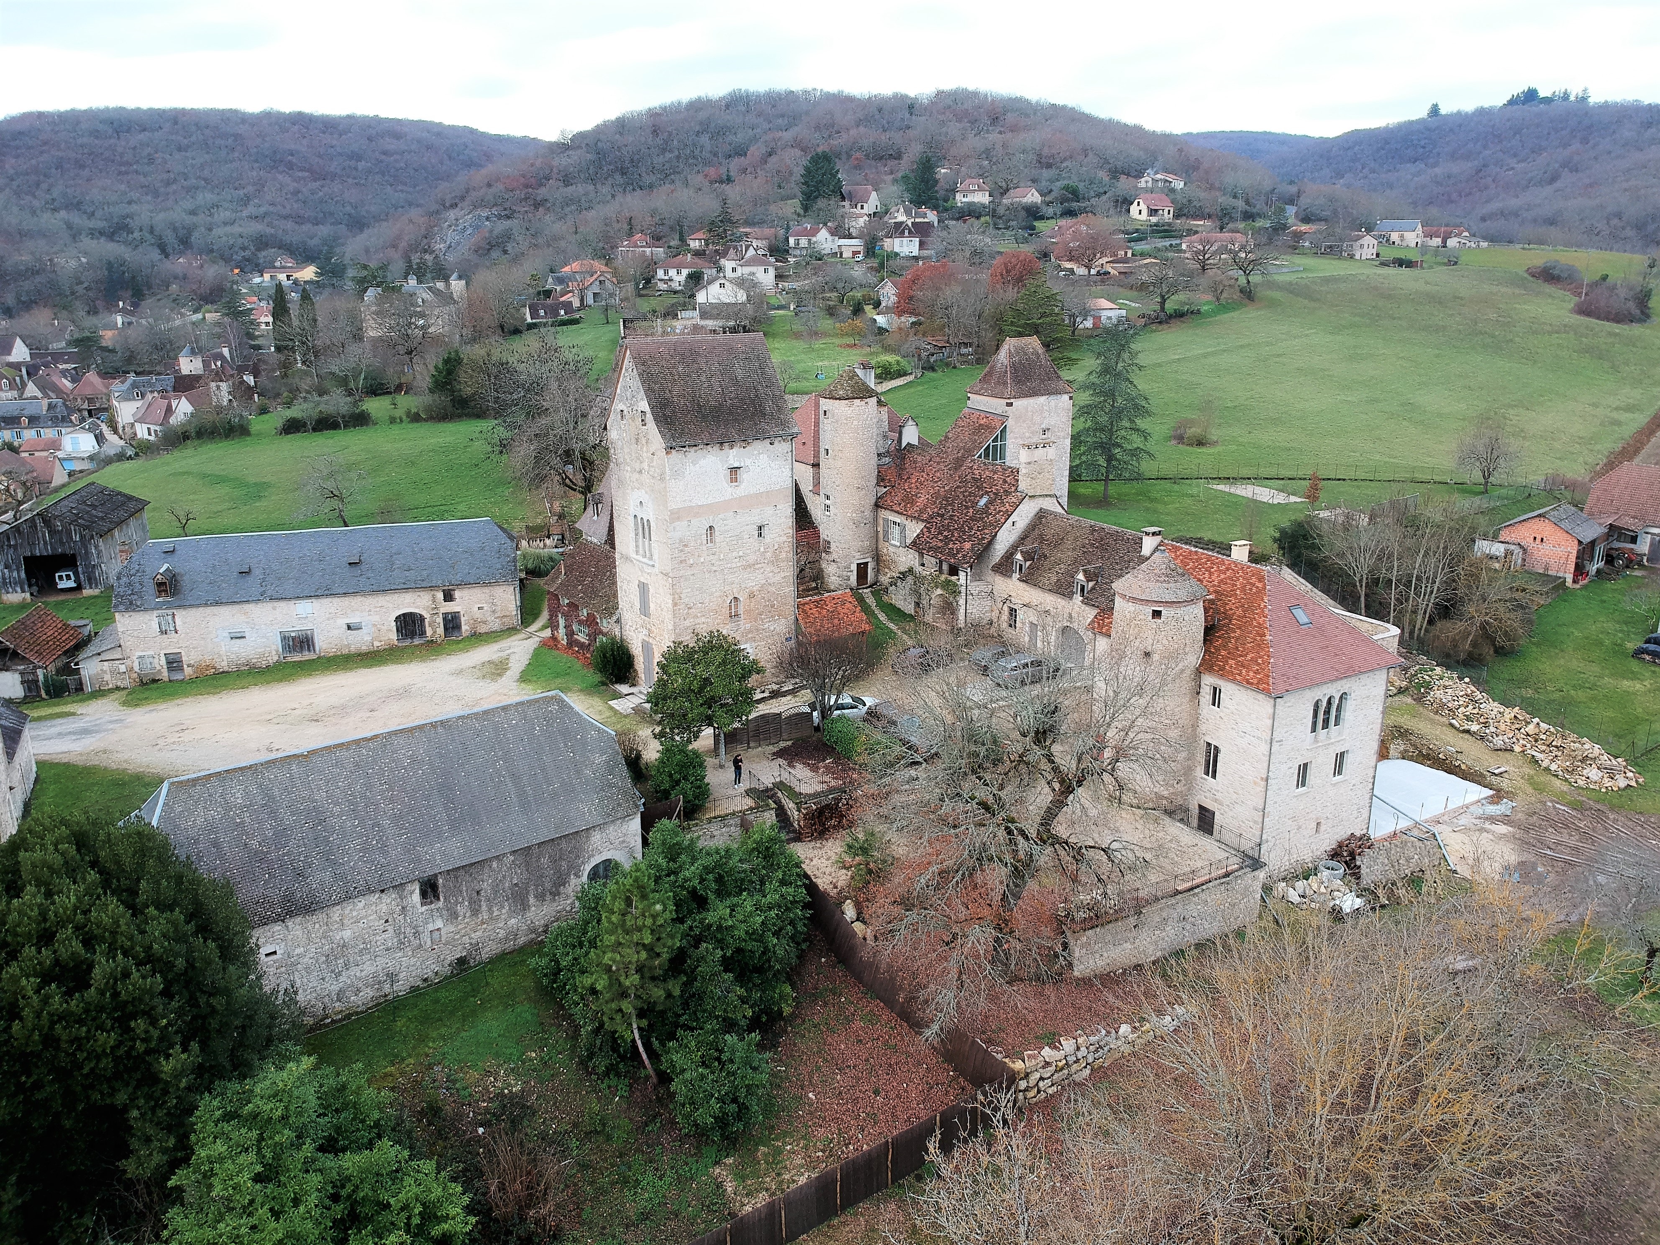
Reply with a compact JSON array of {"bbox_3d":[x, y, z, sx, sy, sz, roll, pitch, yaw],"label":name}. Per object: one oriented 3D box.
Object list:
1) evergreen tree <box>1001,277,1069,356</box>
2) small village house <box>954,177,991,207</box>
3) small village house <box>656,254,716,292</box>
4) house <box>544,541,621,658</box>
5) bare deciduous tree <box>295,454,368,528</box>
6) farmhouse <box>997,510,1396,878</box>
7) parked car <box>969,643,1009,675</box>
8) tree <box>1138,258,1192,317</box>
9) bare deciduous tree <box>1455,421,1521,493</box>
[{"bbox_3d":[28.506,-41.374,165.208,11.200,13.030,11.000,-1,17,0],"label":"evergreen tree"},{"bbox_3d":[43.191,-130.163,362.963,10.300,7.770,8.800,1,17,6],"label":"small village house"},{"bbox_3d":[-33.653,-81.491,279.000,13.400,8.000,10.000,-1,16,-2],"label":"small village house"},{"bbox_3d":[-13.947,-1.798,80.753,6.300,6.600,9.400,-14,21,-38],"label":"house"},{"bbox_3d":[-52.038,-13.437,123.905,7.510,7.850,7.510,-1,16,0],"label":"bare deciduous tree"},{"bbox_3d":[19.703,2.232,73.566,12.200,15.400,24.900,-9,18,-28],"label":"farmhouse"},{"bbox_3d":[11.537,2.426,80.242,4.000,1.450,1.750,-11,19,-30],"label":"parked car"},{"bbox_3d":[59.935,-60.282,213.914,10.400,9.590,10.000,-1,17,0],"label":"tree"},{"bbox_3d":[66.775,-16.710,121.630,6.600,7.540,6.400,-1,17,0],"label":"bare deciduous tree"}]

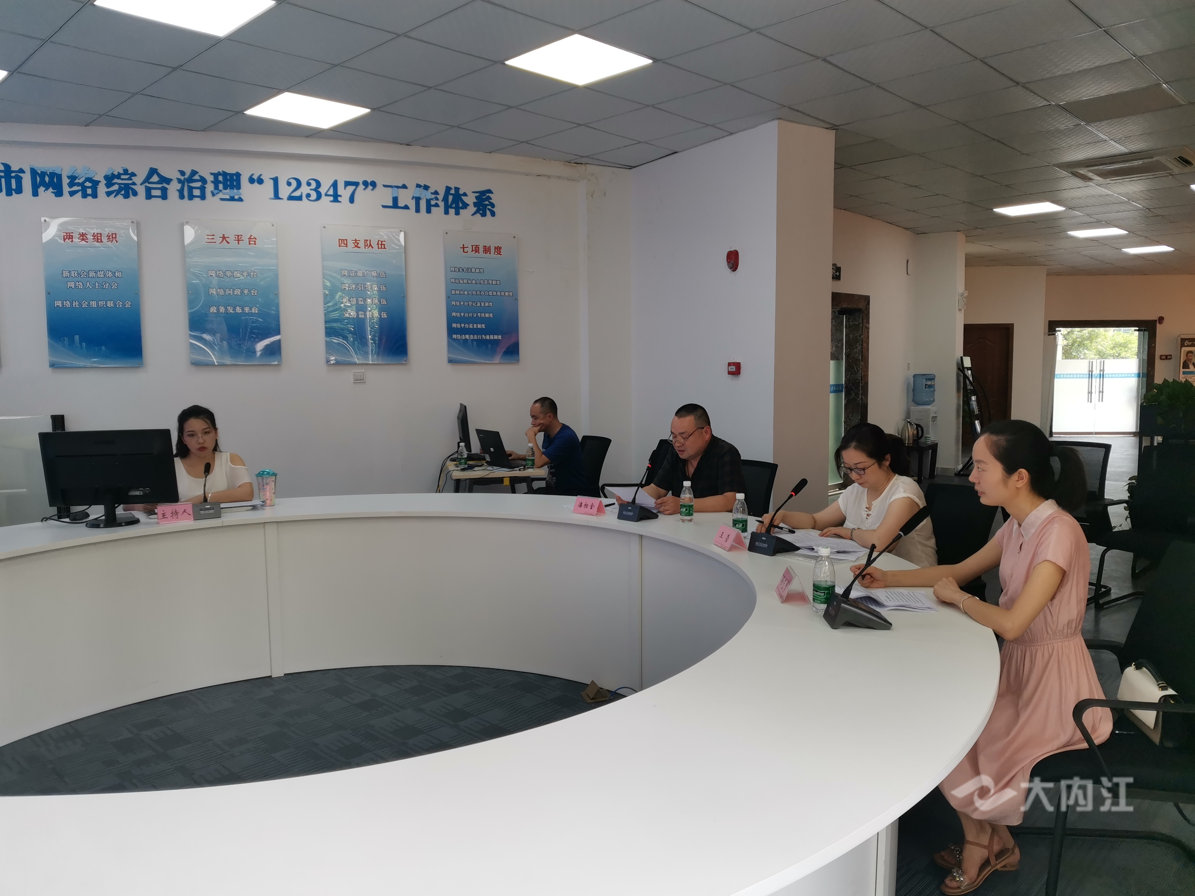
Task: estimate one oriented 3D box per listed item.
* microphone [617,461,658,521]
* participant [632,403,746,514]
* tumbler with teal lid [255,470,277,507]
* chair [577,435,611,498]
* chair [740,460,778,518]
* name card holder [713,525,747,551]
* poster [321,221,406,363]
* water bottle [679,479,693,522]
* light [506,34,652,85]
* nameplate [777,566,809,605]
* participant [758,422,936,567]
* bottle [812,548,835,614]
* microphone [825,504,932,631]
[{"bbox_3d":[0.188,0.178,4.075,0.110,0.285,0.180,4,7,39],"label":"microphone"},{"bbox_3d":[0.481,0.408,4.379,0.570,1.240,0.680,4,7,44],"label":"participant"},{"bbox_3d":[-1.661,0.201,4.513,0.106,0.175,0.106,-1,5,0],"label":"tumbler with teal lid"},{"bbox_3d":[-0.245,0.426,5.902,0.580,0.960,0.570,-3,6,-24],"label":"chair"},{"bbox_3d":[0.570,0.547,4.516,0.560,0.935,0.590,4,7,44],"label":"chair"},{"bbox_3d":[0.505,0.335,3.420,0.080,0.082,0.146,-2,5,-15],"label":"name card holder"},{"bbox_3d":[-1.715,-1.122,6.649,0.584,0.995,0.020,-2,6,-19],"label":"poster"},{"bbox_3d":[0.405,0.238,4.075,0.063,0.187,0.063,0,5,0],"label":"water bottle"},{"bbox_3d":[-0.098,-2.055,4.742,0.590,0.030,0.590,-6,7,-45],"label":"light"},{"bbox_3d":[0.580,0.402,2.673,0.083,0.082,0.146,0,5,3],"label":"nameplate"},{"bbox_3d":[1.050,0.496,3.390,0.680,1.180,0.500,-3,5,-23],"label":"participant"},{"bbox_3d":[0.616,0.364,2.452,0.060,0.176,0.060,-1,5,0],"label":"bottle"},{"bbox_3d":[0.770,0.316,2.438,0.274,0.323,0.120,0,5,1],"label":"microphone"}]

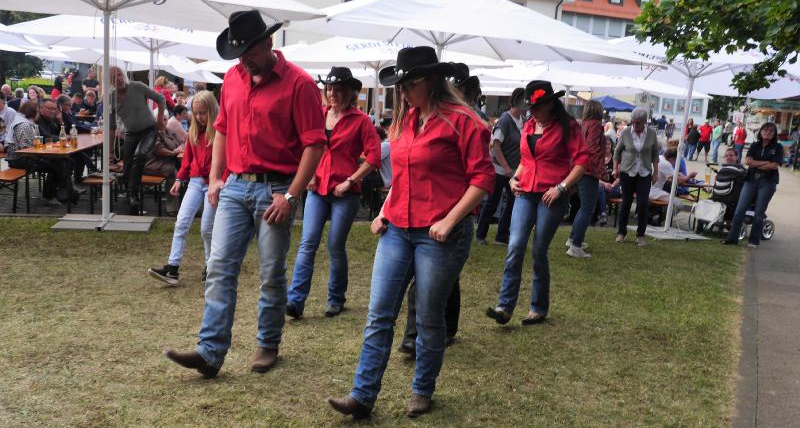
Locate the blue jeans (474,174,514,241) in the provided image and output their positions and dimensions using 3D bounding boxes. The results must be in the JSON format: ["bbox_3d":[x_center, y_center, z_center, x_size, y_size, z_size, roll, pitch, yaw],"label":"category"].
[{"bbox_3d":[1.098,-0.109,7.399,0.400,0.840,0.340,-2,12,-34],"label":"blue jeans"}]

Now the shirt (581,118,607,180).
[{"bbox_3d":[2.105,-0.709,7.112,0.304,0.680,0.467,7,10,19],"label":"shirt"}]

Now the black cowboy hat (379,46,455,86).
[{"bbox_3d":[0.070,-0.672,2.908,0.350,0.150,0.290,-19,22,-33],"label":"black cowboy hat"}]

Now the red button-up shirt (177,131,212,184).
[{"bbox_3d":[-1.509,-0.462,4.944,0.370,0.470,0.240,12,12,35],"label":"red button-up shirt"}]

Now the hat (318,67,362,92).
[{"bbox_3d":[-0.385,-0.874,4.222,0.284,0.142,0.345,10,23,29],"label":"hat"}]

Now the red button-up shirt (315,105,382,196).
[{"bbox_3d":[-0.375,-0.429,4.375,0.470,0.600,0.300,11,11,31],"label":"red button-up shirt"}]

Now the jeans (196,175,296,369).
[{"bbox_3d":[-0.826,0.299,3.483,0.426,1.005,0.447,11,12,37],"label":"jeans"}]

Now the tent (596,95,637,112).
[{"bbox_3d":[13.870,-6.372,43.750,3.000,3.000,3.000,3,9,-3],"label":"tent"}]

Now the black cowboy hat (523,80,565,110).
[{"bbox_3d":[0.994,-0.811,4.484,0.340,0.160,0.270,-28,25,-27],"label":"black cowboy hat"}]

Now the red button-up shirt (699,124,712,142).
[{"bbox_3d":[12.937,-3.394,27.384,0.528,0.751,0.304,6,10,15],"label":"red button-up shirt"}]

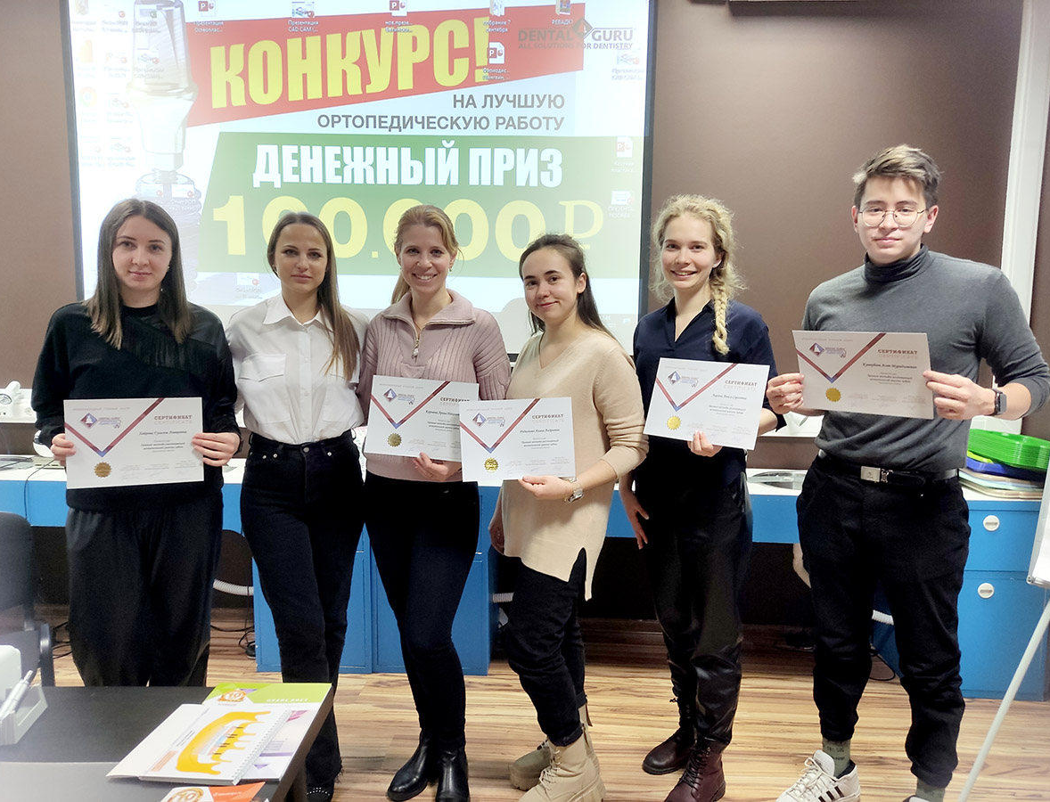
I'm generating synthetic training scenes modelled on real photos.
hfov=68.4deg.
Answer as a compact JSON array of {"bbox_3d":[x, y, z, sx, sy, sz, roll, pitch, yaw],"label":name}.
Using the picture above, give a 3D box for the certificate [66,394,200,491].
[{"bbox_3d":[-0.938,0.100,1.867,0.297,0.210,0.010,-1,3,-24],"label":"certificate"}]

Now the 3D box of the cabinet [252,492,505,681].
[{"bbox_3d":[-0.582,0.668,3.186,0.897,0.737,0.460,1,7,1],"label":"cabinet"}]

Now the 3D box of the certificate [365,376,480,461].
[{"bbox_3d":[-0.275,0.047,2.066,0.297,0.210,0.010,5,-5,6],"label":"certificate"}]

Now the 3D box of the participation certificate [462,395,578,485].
[{"bbox_3d":[-0.020,0.100,2.030,0.297,0.210,0.010,-3,-5,-3],"label":"participation certificate"}]

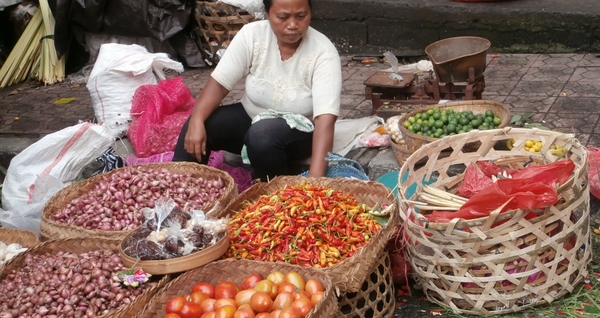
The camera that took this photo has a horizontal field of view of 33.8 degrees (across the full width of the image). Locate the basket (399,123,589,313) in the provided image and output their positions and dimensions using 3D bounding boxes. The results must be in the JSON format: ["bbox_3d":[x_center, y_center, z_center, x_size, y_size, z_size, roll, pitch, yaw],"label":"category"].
[{"bbox_3d":[0.590,0.173,2.955,0.570,0.330,0.570,-8,23,11],"label":"basket"}]

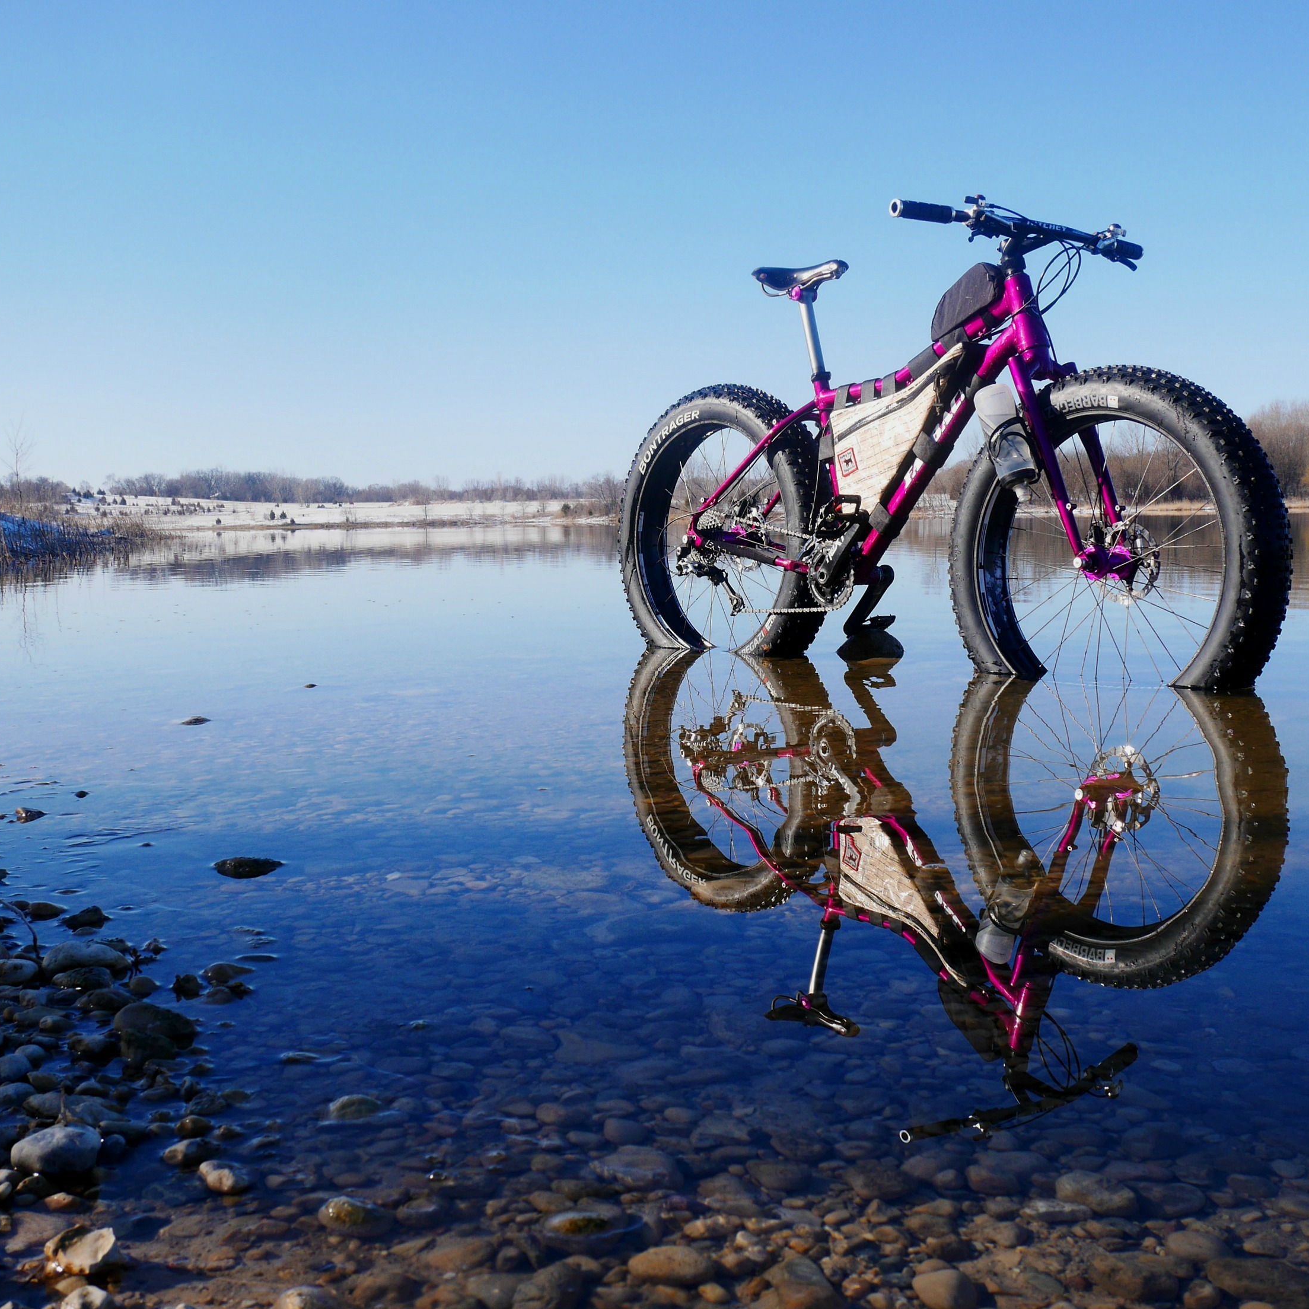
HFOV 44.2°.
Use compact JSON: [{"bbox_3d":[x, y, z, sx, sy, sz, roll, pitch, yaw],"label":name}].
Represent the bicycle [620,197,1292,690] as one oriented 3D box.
[{"bbox_3d":[0.523,-0.388,3.515,0.758,1.069,1.867,-3,7,-39],"label":"bicycle"}]

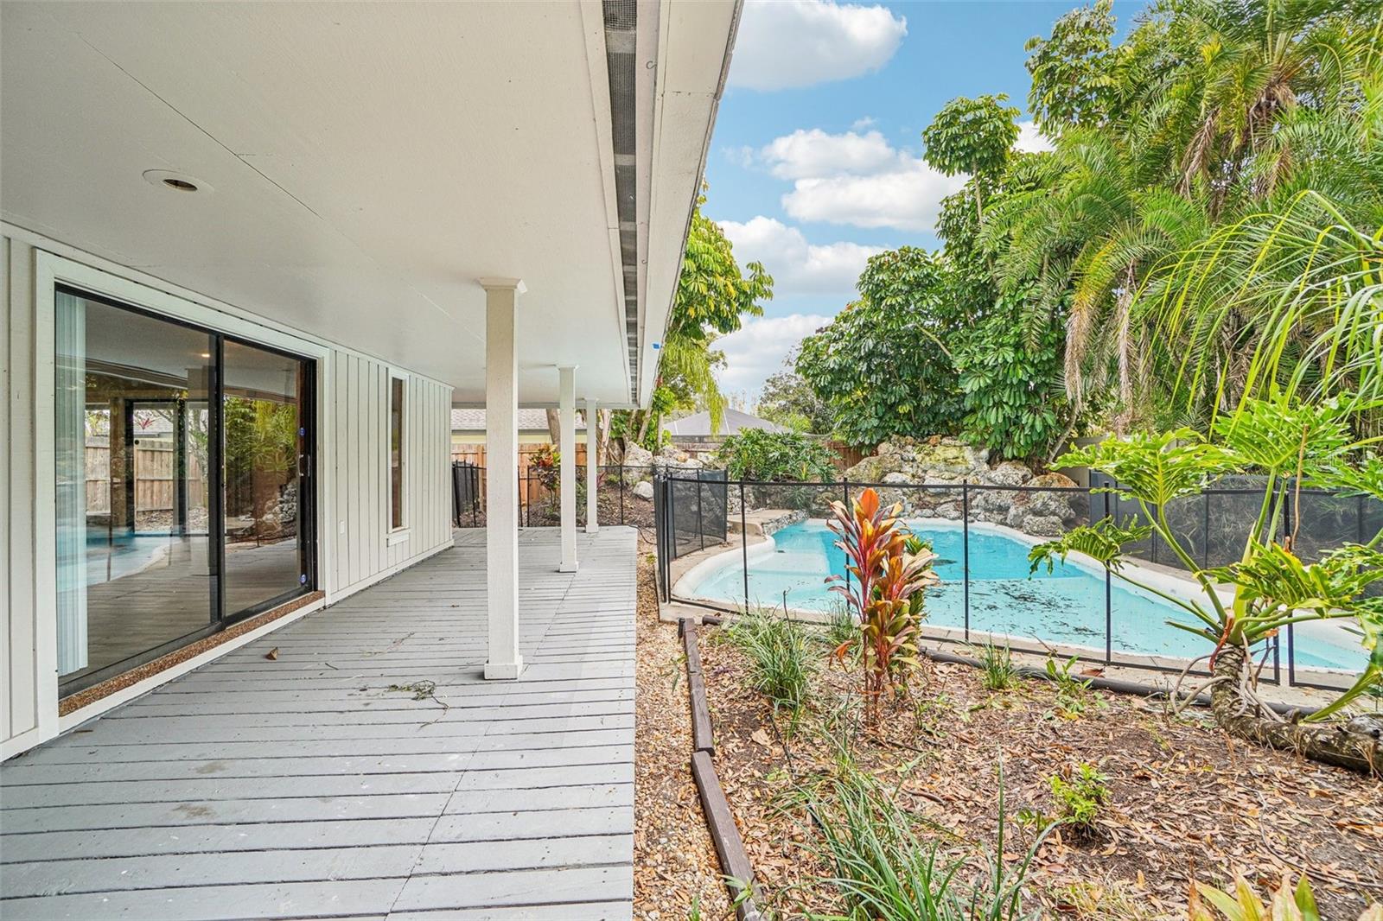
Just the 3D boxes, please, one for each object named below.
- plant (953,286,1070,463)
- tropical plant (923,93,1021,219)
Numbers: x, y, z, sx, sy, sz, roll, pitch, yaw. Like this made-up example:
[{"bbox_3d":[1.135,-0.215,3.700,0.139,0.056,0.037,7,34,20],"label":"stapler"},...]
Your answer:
[{"bbox_3d":[6.603,-1.569,12.000,2.200,3.500,2.200,0,0,29],"label":"plant"},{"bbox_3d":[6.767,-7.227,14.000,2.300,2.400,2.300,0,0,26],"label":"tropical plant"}]

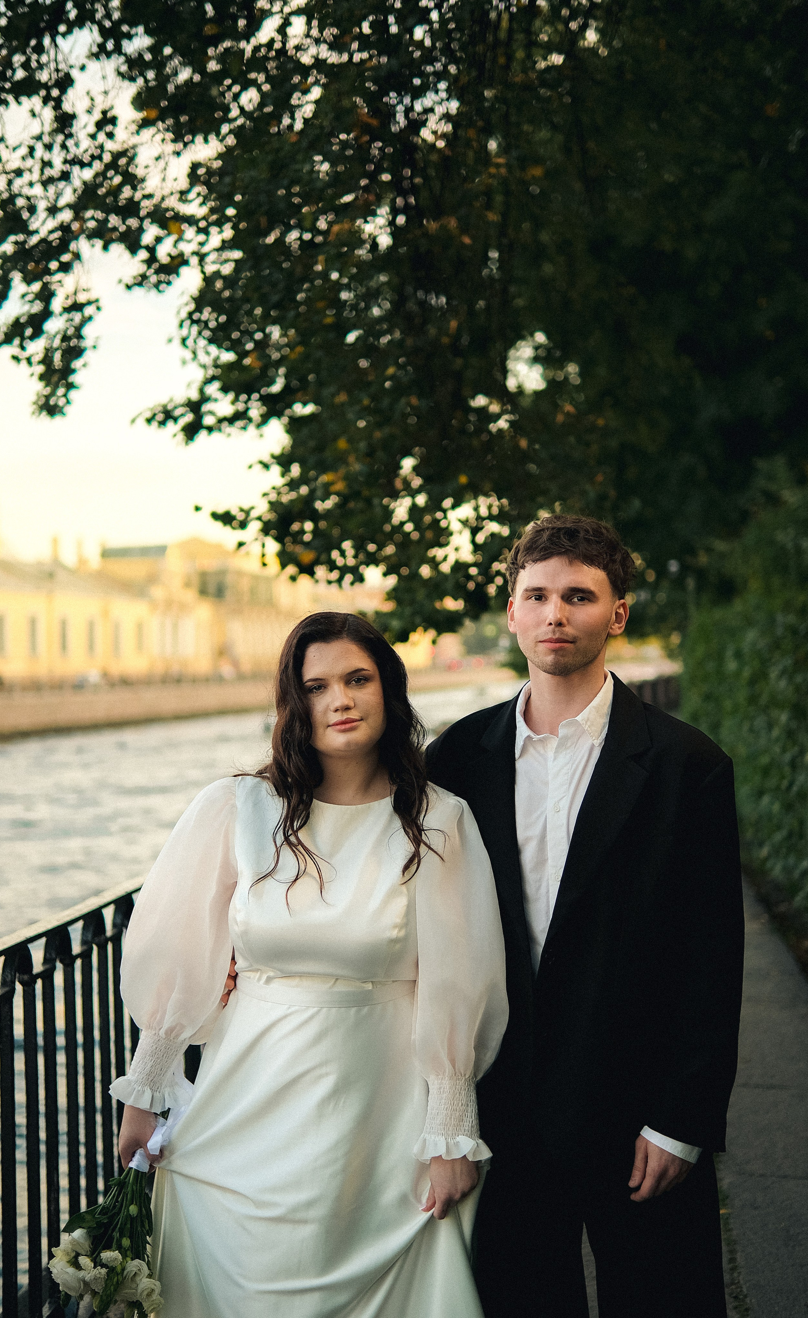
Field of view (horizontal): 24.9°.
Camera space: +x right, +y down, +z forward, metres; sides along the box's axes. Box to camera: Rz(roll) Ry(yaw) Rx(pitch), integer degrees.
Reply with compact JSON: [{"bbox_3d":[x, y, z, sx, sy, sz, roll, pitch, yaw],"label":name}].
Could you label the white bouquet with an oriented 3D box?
[{"bbox_3d":[-0.433,0.838,2.700,0.180,0.340,0.170,16,-7,0],"label":"white bouquet"}]

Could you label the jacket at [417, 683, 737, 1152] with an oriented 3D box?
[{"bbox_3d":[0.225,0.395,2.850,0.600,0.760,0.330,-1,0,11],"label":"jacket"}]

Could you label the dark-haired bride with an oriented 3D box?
[{"bbox_3d":[-0.135,0.775,2.780,0.620,1.680,0.430,-1,0,-5],"label":"dark-haired bride"}]

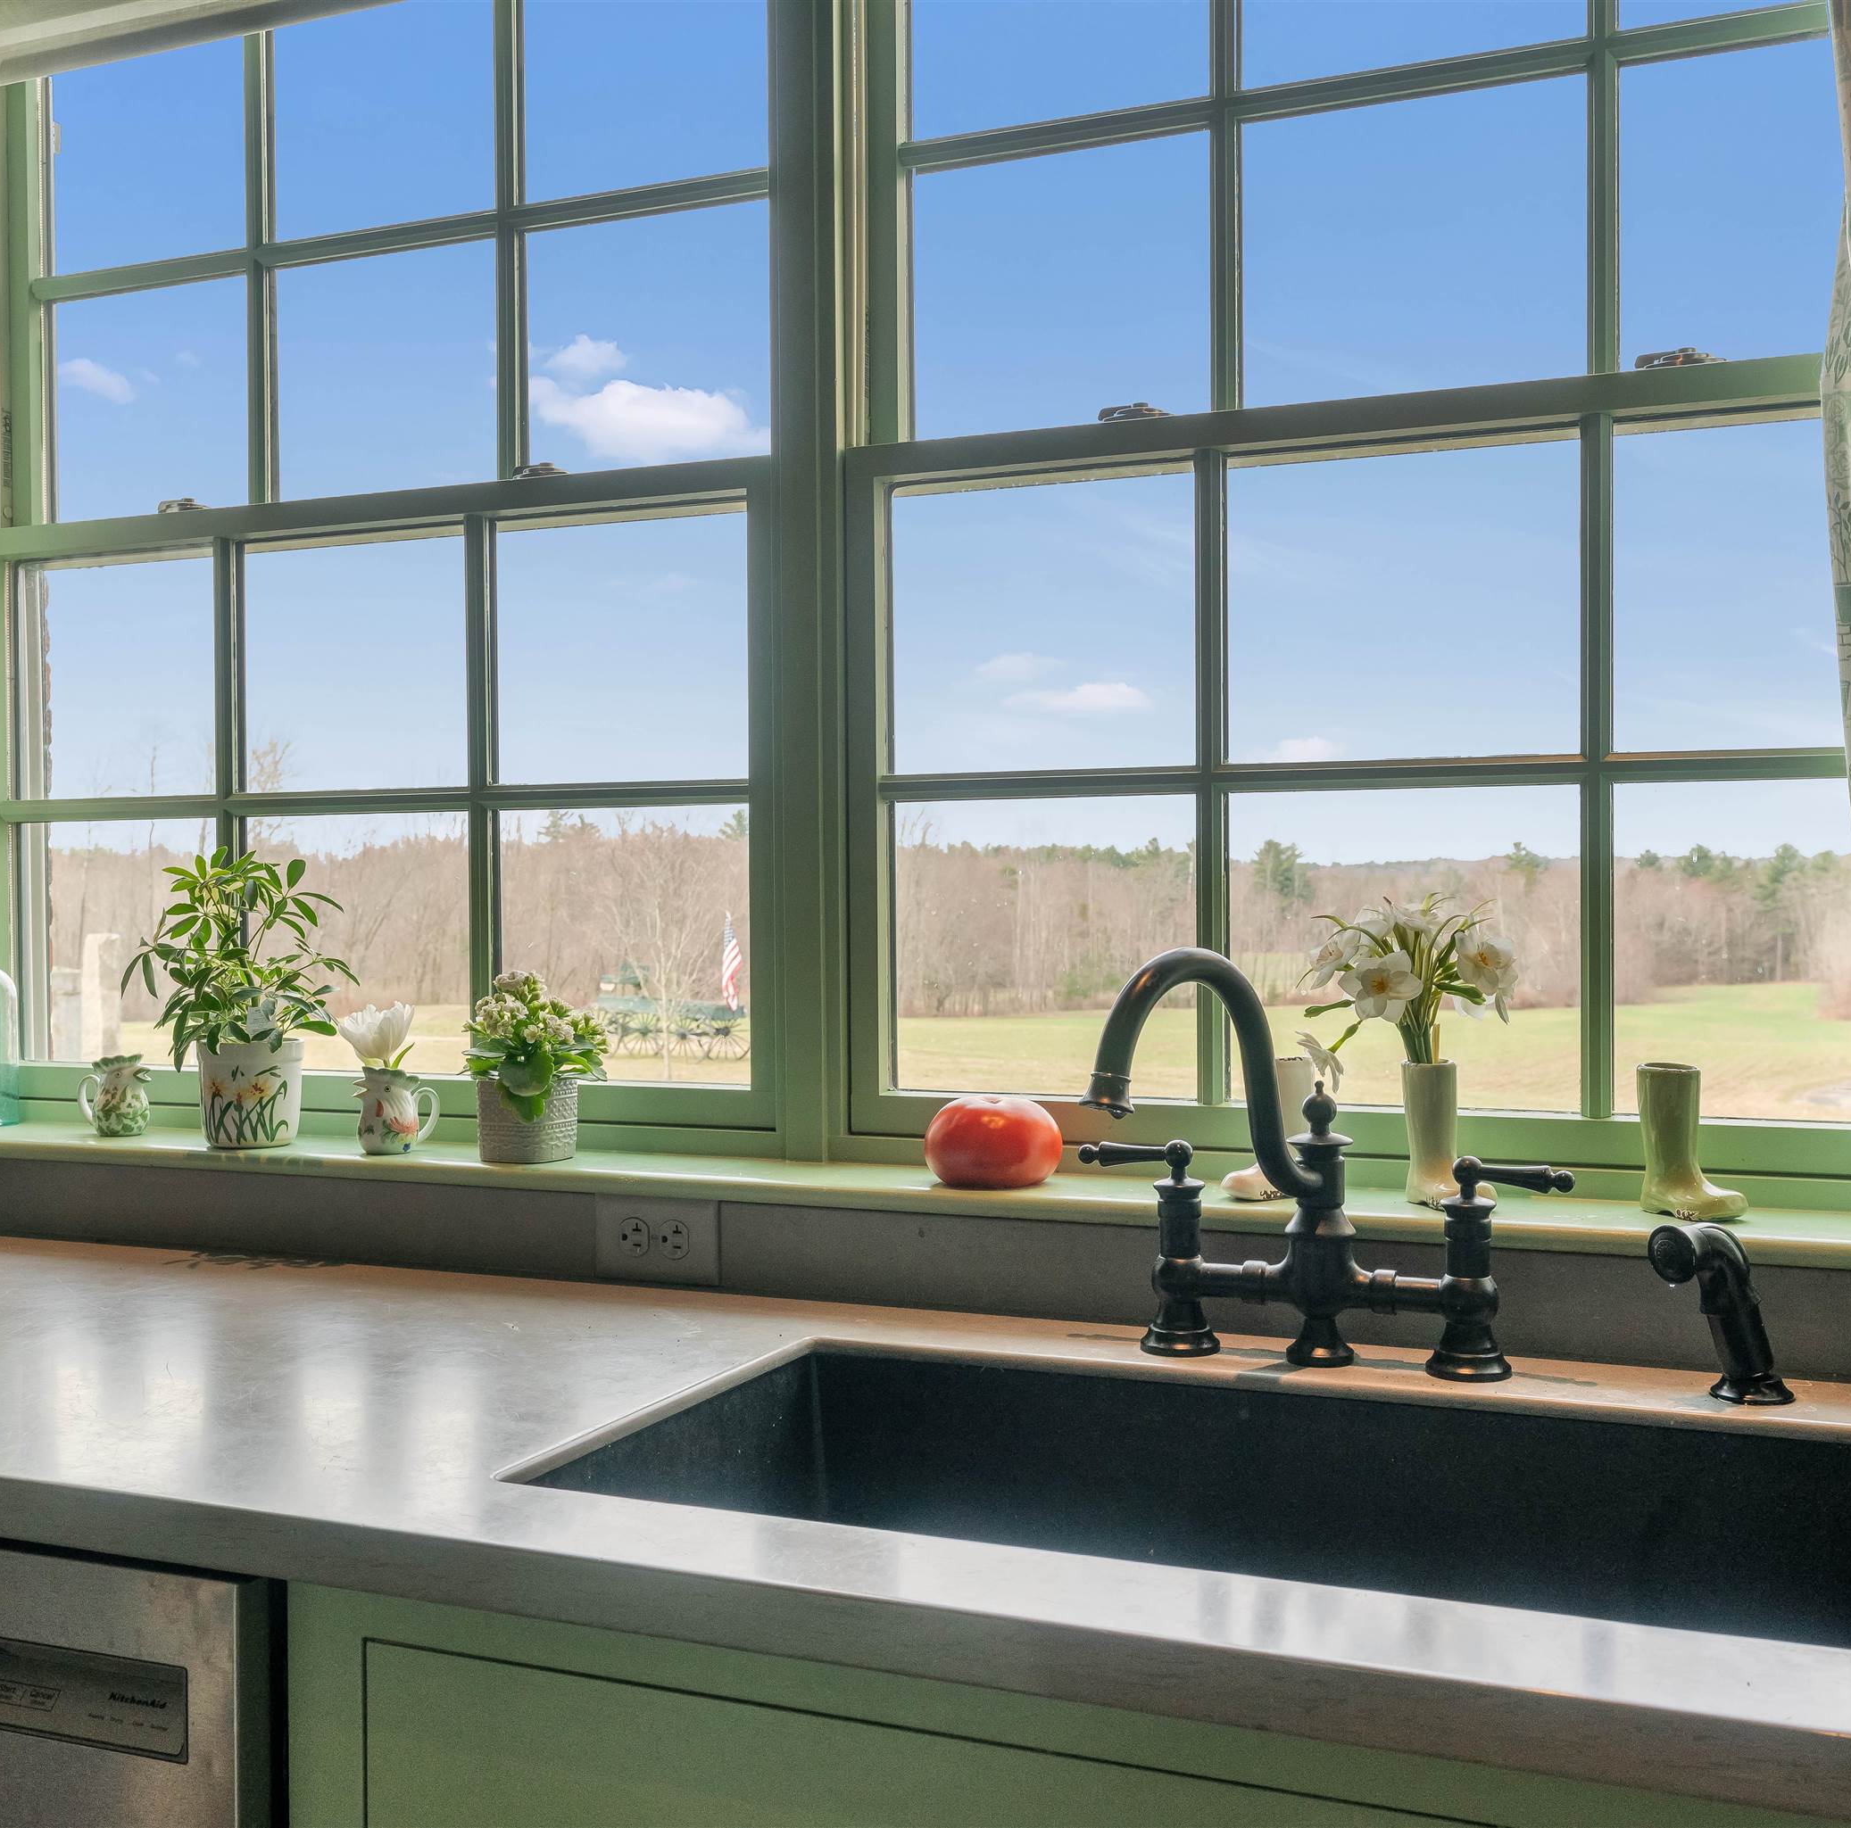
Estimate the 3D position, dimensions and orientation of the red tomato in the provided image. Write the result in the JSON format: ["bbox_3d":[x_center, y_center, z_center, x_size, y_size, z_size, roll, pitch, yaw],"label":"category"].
[{"bbox_3d":[0.055,0.180,1.691,0.108,0.072,0.108,0,1,0],"label":"red tomato"}]

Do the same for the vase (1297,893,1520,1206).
[{"bbox_3d":[0.363,0.101,1.601,0.155,0.229,0.135,0,1,43],"label":"vase"}]

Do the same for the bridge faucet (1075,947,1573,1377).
[{"bbox_3d":[0.232,0.170,1.406,0.354,0.295,0.280,0,1,23],"label":"bridge faucet"}]

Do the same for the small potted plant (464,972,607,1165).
[{"bbox_3d":[-0.346,0.134,1.885,0.122,0.166,0.113,0,1,0],"label":"small potted plant"}]

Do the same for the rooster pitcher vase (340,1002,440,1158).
[{"bbox_3d":[-0.479,0.147,1.909,0.086,0.134,0.062,-1,1,-9],"label":"rooster pitcher vase"}]

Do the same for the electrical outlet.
[{"bbox_3d":[-0.224,0.272,1.784,0.117,0.071,0.008,0,1,23],"label":"electrical outlet"}]

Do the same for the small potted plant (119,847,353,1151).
[{"bbox_3d":[-0.650,0.077,2.014,0.195,0.278,0.180,0,1,23],"label":"small potted plant"}]

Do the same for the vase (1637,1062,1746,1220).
[{"bbox_3d":[0.548,0.162,1.523,0.077,0.107,0.044,0,1,42],"label":"vase"}]

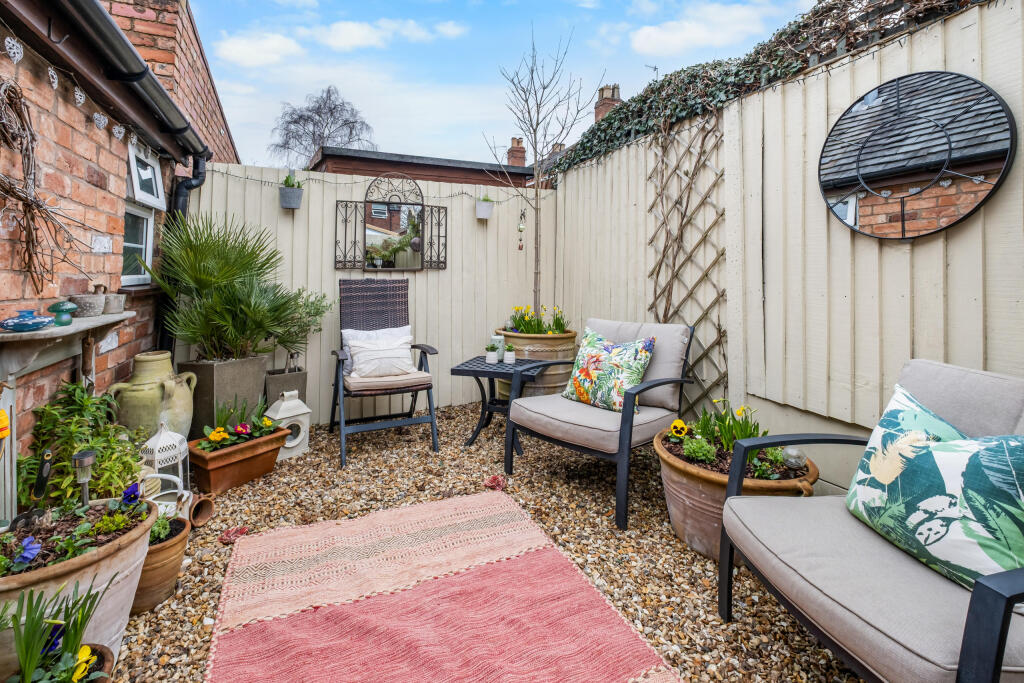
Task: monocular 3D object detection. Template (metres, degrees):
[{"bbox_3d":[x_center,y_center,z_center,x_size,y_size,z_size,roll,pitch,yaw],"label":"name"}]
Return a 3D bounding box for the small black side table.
[{"bbox_3d":[-0.056,0.399,2.800,0.545,0.490,0.440,2,5,18],"label":"small black side table"}]

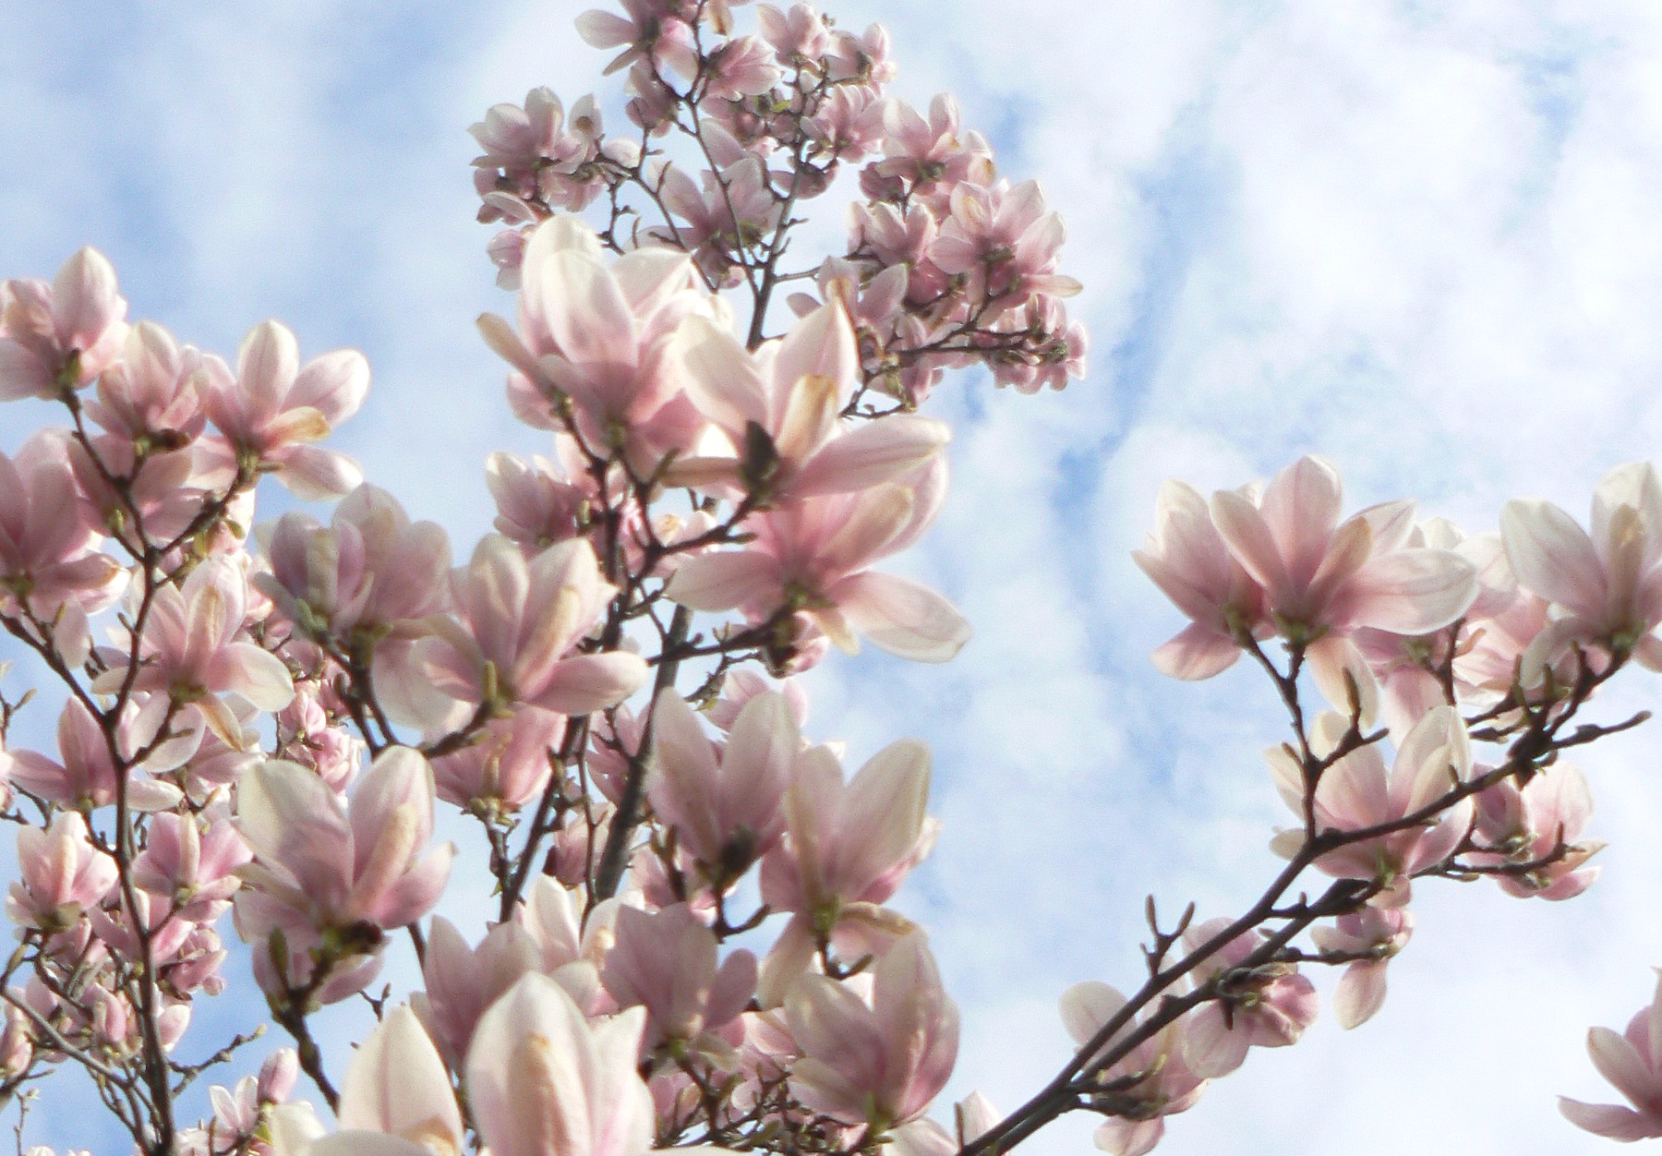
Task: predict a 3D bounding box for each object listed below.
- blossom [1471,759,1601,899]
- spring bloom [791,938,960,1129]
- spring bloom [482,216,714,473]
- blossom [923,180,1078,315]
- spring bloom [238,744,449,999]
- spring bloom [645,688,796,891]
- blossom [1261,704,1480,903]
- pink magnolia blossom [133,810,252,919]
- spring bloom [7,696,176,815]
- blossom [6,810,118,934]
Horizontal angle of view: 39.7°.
[{"bbox_3d":[0.416,0.148,1.360,0.080,0.075,0.080,0,-32,0],"label":"blossom"},{"bbox_3d":[0.022,0.257,1.278,0.095,0.100,0.095,0,-31,1],"label":"spring bloom"},{"bbox_3d":[-0.125,-0.125,1.220,0.123,0.140,0.117,-3,-33,-6],"label":"spring bloom"},{"bbox_3d":[0.152,-0.284,2.033,0.135,0.100,0.135,5,-36,4],"label":"blossom"},{"bbox_3d":[-0.265,0.162,1.250,0.119,0.143,0.113,10,-34,-10],"label":"spring bloom"},{"bbox_3d":[-0.057,0.117,1.234,0.085,0.100,0.085,-5,-25,-3],"label":"spring bloom"},{"bbox_3d":[0.292,0.122,1.250,0.113,0.085,0.105,0,-32,0],"label":"blossom"},{"bbox_3d":[-0.640,0.288,2.300,0.117,0.085,0.110,0,-32,0],"label":"pink magnolia blossom"},{"bbox_3d":[-0.561,0.135,1.750,0.128,0.083,0.121,8,-35,-17],"label":"spring bloom"},{"bbox_3d":[-0.647,0.254,1.942,0.095,0.090,0.095,0,-32,-18],"label":"blossom"}]

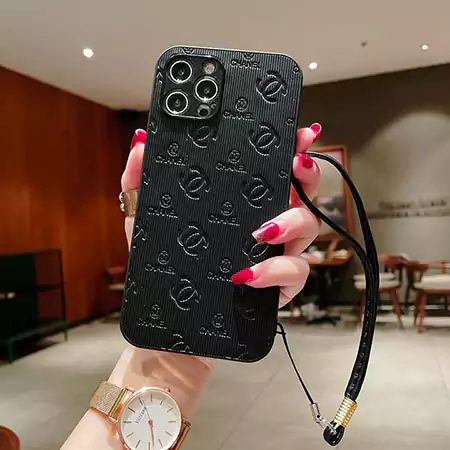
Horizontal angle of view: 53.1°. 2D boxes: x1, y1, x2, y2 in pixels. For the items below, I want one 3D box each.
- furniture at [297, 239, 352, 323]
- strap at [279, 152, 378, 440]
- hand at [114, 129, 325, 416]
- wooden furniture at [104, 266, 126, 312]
[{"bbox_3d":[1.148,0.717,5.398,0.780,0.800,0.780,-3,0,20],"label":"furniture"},{"bbox_3d":[0.058,0.041,0.250,0.053,0.160,0.025,-3,0,0],"label":"strap"},{"bbox_3d":[-0.008,0.022,0.260,0.105,0.165,0.075,12,0,0],"label":"hand"},{"bbox_3d":[-1.222,0.858,5.798,0.520,0.750,0.520,-3,0,20],"label":"wooden furniture"}]

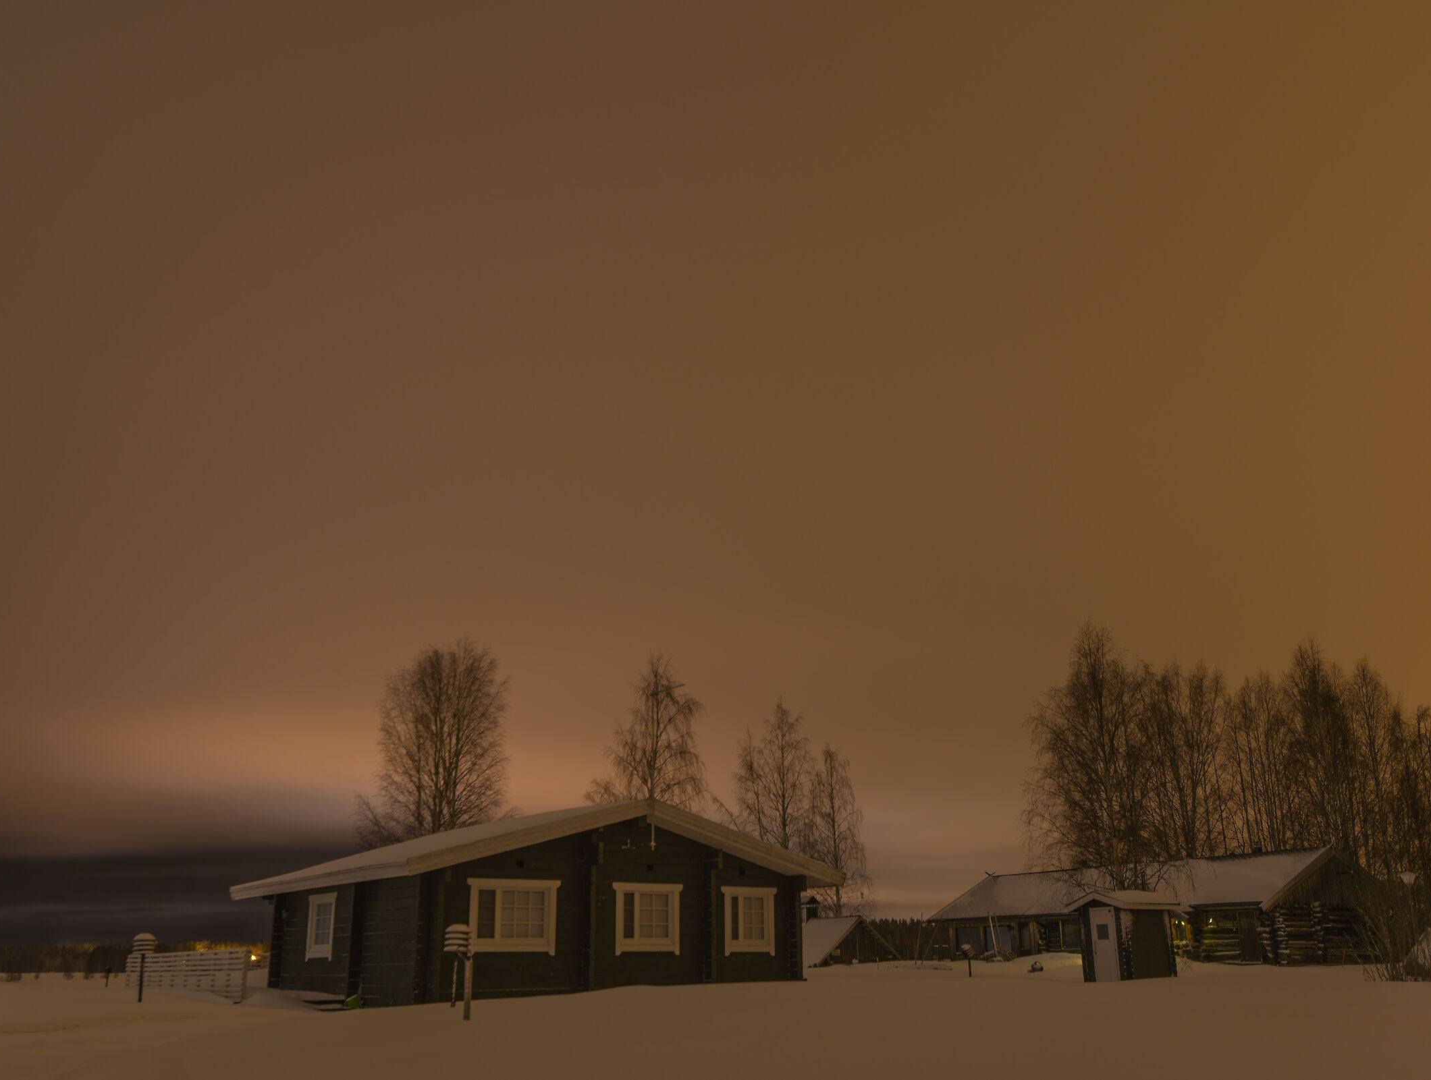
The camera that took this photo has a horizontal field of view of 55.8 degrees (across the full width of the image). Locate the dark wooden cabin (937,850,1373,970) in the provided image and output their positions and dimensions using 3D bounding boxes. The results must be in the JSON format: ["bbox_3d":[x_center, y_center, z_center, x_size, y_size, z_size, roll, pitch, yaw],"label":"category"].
[{"bbox_3d":[20.586,17.783,64.159,10.176,4.767,20.659,10,-20,-29],"label":"dark wooden cabin"}]

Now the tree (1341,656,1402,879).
[{"bbox_3d":[34.201,13.352,68.102,3.900,15.070,3.900,-9,-19,25],"label":"tree"}]

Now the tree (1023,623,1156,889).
[{"bbox_3d":[13.748,8.858,47.605,5.000,12.214,5.000,-5,-18,15],"label":"tree"}]

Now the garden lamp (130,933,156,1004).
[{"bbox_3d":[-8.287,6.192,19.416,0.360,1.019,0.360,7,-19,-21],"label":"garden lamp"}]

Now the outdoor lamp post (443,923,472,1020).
[{"bbox_3d":[-3.218,5.394,16.870,0.348,1.145,0.330,0,-17,0],"label":"outdoor lamp post"}]

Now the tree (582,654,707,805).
[{"bbox_3d":[-2.411,11.458,57.160,5.300,13.502,5.300,0,-18,-2],"label":"tree"}]

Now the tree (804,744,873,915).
[{"bbox_3d":[6.359,15.872,68.092,3.800,11.137,3.800,-2,-18,5],"label":"tree"}]

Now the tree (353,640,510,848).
[{"bbox_3d":[-10.742,10.075,51.260,6.000,12.922,6.000,3,-18,-11],"label":"tree"}]

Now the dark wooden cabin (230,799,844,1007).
[{"bbox_3d":[-3.949,7.803,28.686,9.733,3.696,9.318,12,-22,-35],"label":"dark wooden cabin"}]

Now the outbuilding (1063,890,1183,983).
[{"bbox_3d":[10.747,10.536,35.768,2.200,2.320,2.250,10,-20,-30],"label":"outbuilding"}]

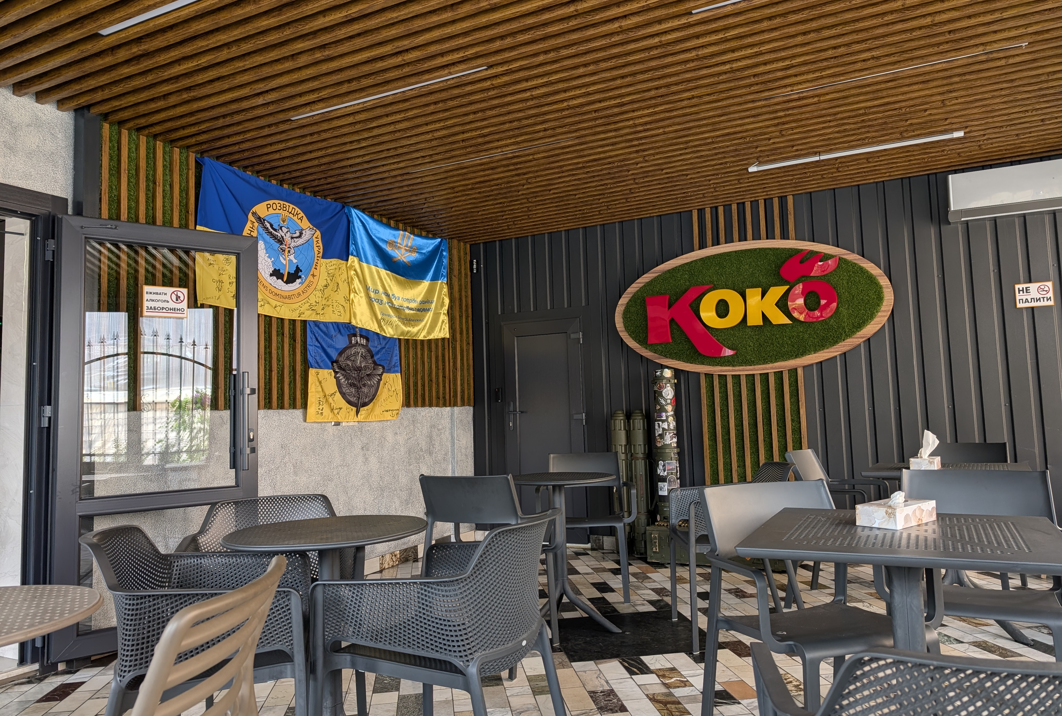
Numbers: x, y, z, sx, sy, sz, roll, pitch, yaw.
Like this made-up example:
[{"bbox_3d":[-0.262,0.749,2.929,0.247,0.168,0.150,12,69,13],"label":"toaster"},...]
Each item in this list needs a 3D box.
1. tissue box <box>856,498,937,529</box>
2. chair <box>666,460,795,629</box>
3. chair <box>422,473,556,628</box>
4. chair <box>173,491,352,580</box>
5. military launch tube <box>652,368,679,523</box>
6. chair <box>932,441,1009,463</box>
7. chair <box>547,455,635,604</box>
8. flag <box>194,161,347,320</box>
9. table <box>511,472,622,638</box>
[{"bbox_3d":[0.993,0.419,2.003,0.223,0.058,0.119,2,-6,-38],"label":"tissue box"},{"bbox_3d":[1.000,0.920,3.565,0.590,0.800,0.600,-2,-5,2],"label":"chair"},{"bbox_3d":[-0.206,0.930,3.346,0.580,0.820,0.530,-4,-5,23],"label":"chair"},{"bbox_3d":[-0.887,0.898,2.578,0.600,0.800,0.590,-1,-5,-15],"label":"chair"},{"bbox_3d":[1.014,0.653,5.463,0.181,1.156,0.181,-2,-5,0],"label":"military launch tube"},{"bbox_3d":[2.501,0.923,4.311,0.580,0.820,0.530,-5,-6,37],"label":"chair"},{"bbox_3d":[0.331,1.005,4.475,0.580,0.820,0.530,-2,-5,7],"label":"chair"},{"bbox_3d":[-1.578,-0.690,4.673,0.050,0.844,1.216,-4,-5,29],"label":"flag"},{"bbox_3d":[0.166,0.999,3.866,0.623,0.749,0.623,-2,-5,0],"label":"table"}]

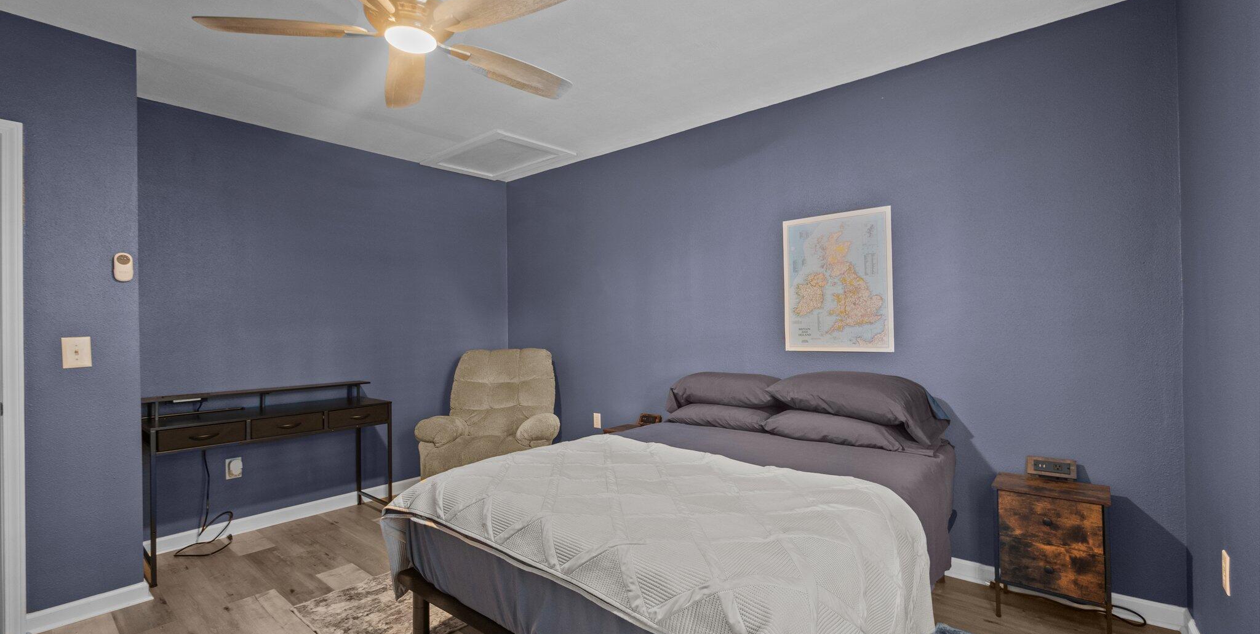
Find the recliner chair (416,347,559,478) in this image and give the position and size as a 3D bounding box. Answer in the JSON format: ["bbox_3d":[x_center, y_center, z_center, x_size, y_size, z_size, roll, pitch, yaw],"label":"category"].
[{"bbox_3d":[-0.955,0.775,3.720,0.920,1.030,0.940,-1,0,-3],"label":"recliner chair"}]

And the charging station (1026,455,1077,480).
[{"bbox_3d":[1.775,0.634,2.147,0.158,0.082,0.055,-1,0,40],"label":"charging station"}]

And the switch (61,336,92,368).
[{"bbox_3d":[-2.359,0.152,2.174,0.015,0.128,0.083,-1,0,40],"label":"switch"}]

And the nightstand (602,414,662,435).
[{"bbox_3d":[0.045,1.022,3.388,0.365,0.550,0.250,-1,0,40],"label":"nightstand"}]

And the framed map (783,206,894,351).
[{"bbox_3d":[1.130,-0.187,2.805,0.582,0.757,0.020,-1,0,40],"label":"framed map"}]

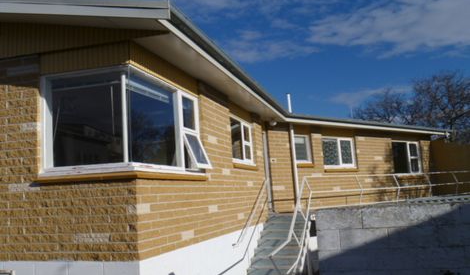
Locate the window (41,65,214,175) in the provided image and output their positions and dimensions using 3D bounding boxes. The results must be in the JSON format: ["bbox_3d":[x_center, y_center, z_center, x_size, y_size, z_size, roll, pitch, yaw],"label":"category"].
[{"bbox_3d":[-1.399,-0.076,6.309,1.322,1.215,2.040,-5,-7,16],"label":"window"}]

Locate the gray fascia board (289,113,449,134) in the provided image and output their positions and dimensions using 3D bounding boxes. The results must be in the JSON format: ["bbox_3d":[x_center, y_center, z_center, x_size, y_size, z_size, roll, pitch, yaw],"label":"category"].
[{"bbox_3d":[4.462,-0.342,13.986,8.150,0.180,0.080,3,-9,-39],"label":"gray fascia board"}]

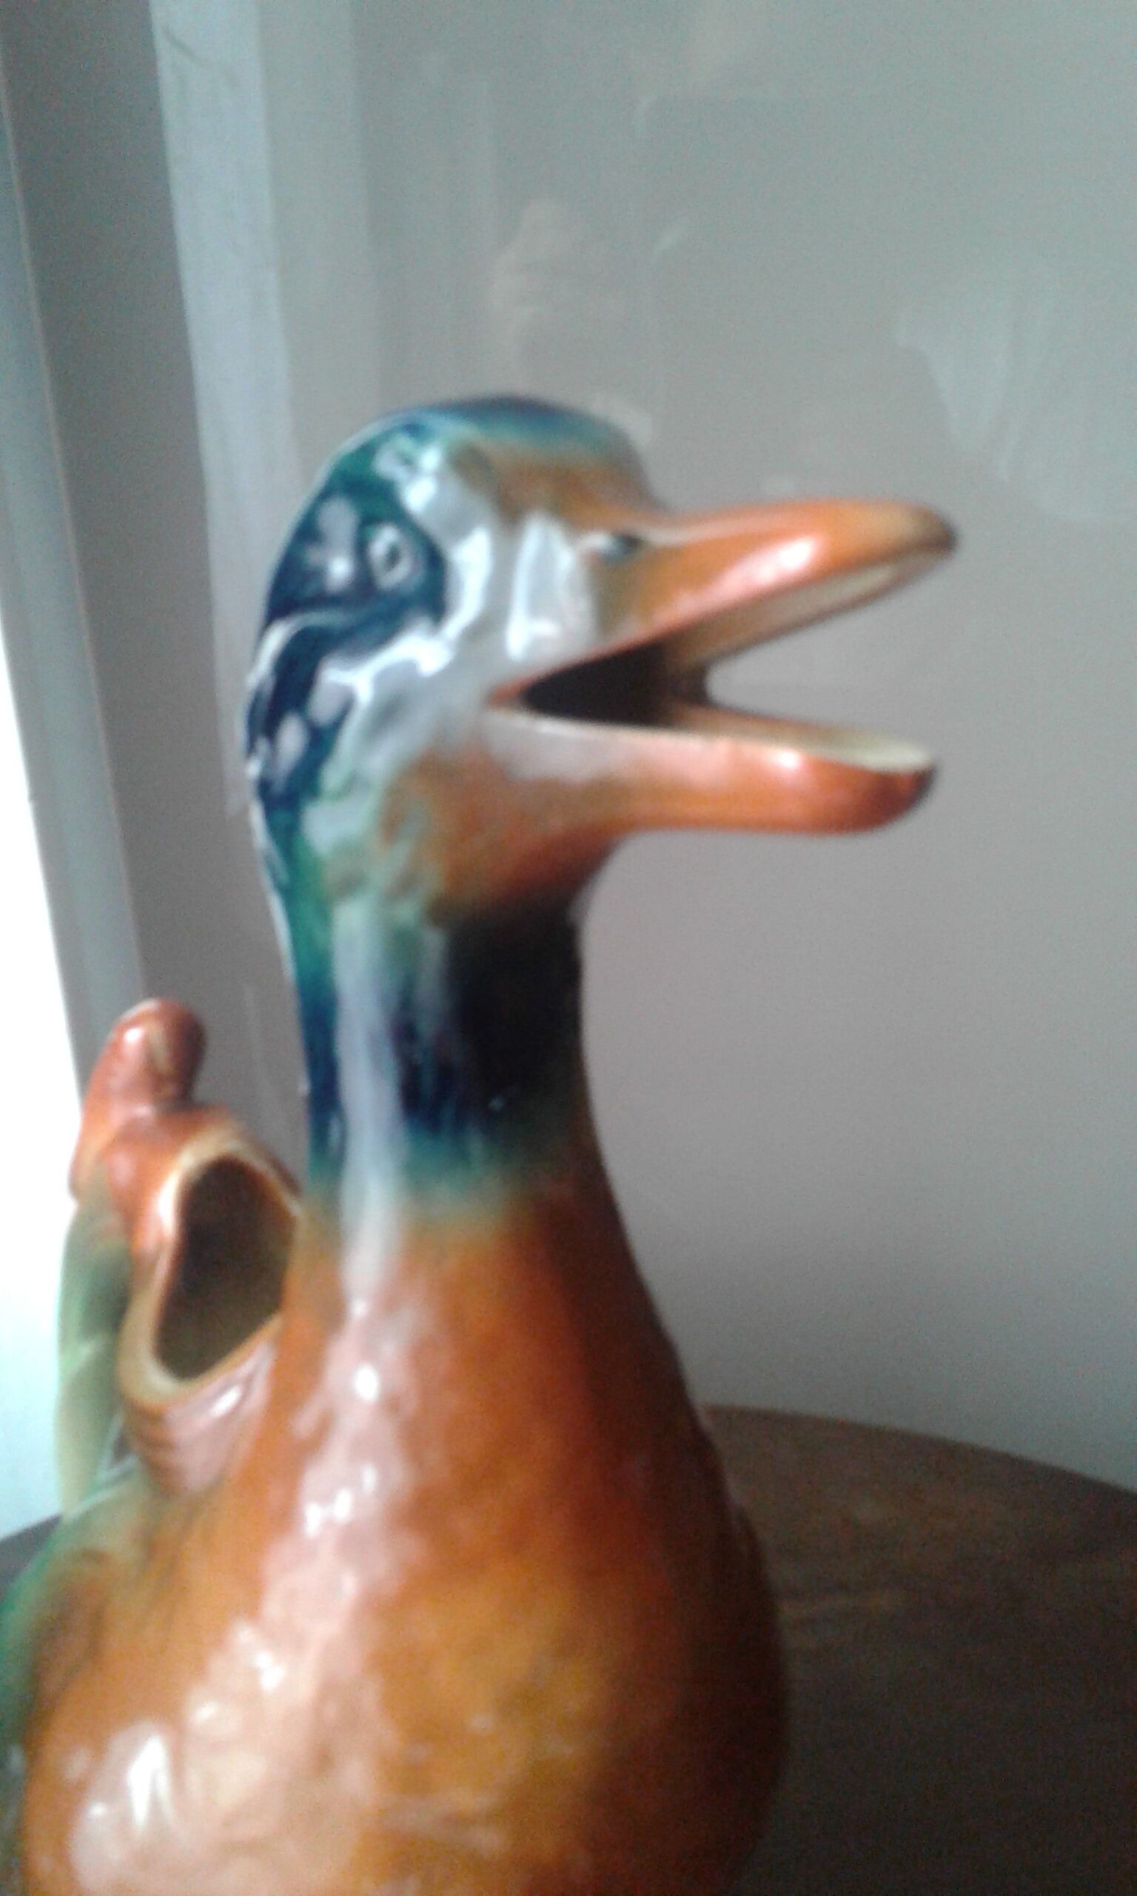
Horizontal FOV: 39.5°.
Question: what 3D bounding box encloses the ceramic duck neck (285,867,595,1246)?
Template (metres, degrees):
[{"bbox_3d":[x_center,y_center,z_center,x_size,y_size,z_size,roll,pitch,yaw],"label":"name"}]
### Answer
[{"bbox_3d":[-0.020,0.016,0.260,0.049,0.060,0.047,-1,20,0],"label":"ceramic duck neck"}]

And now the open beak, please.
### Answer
[{"bbox_3d":[0.025,-0.037,0.206,0.053,0.044,0.044,5,20,35],"label":"open beak"}]

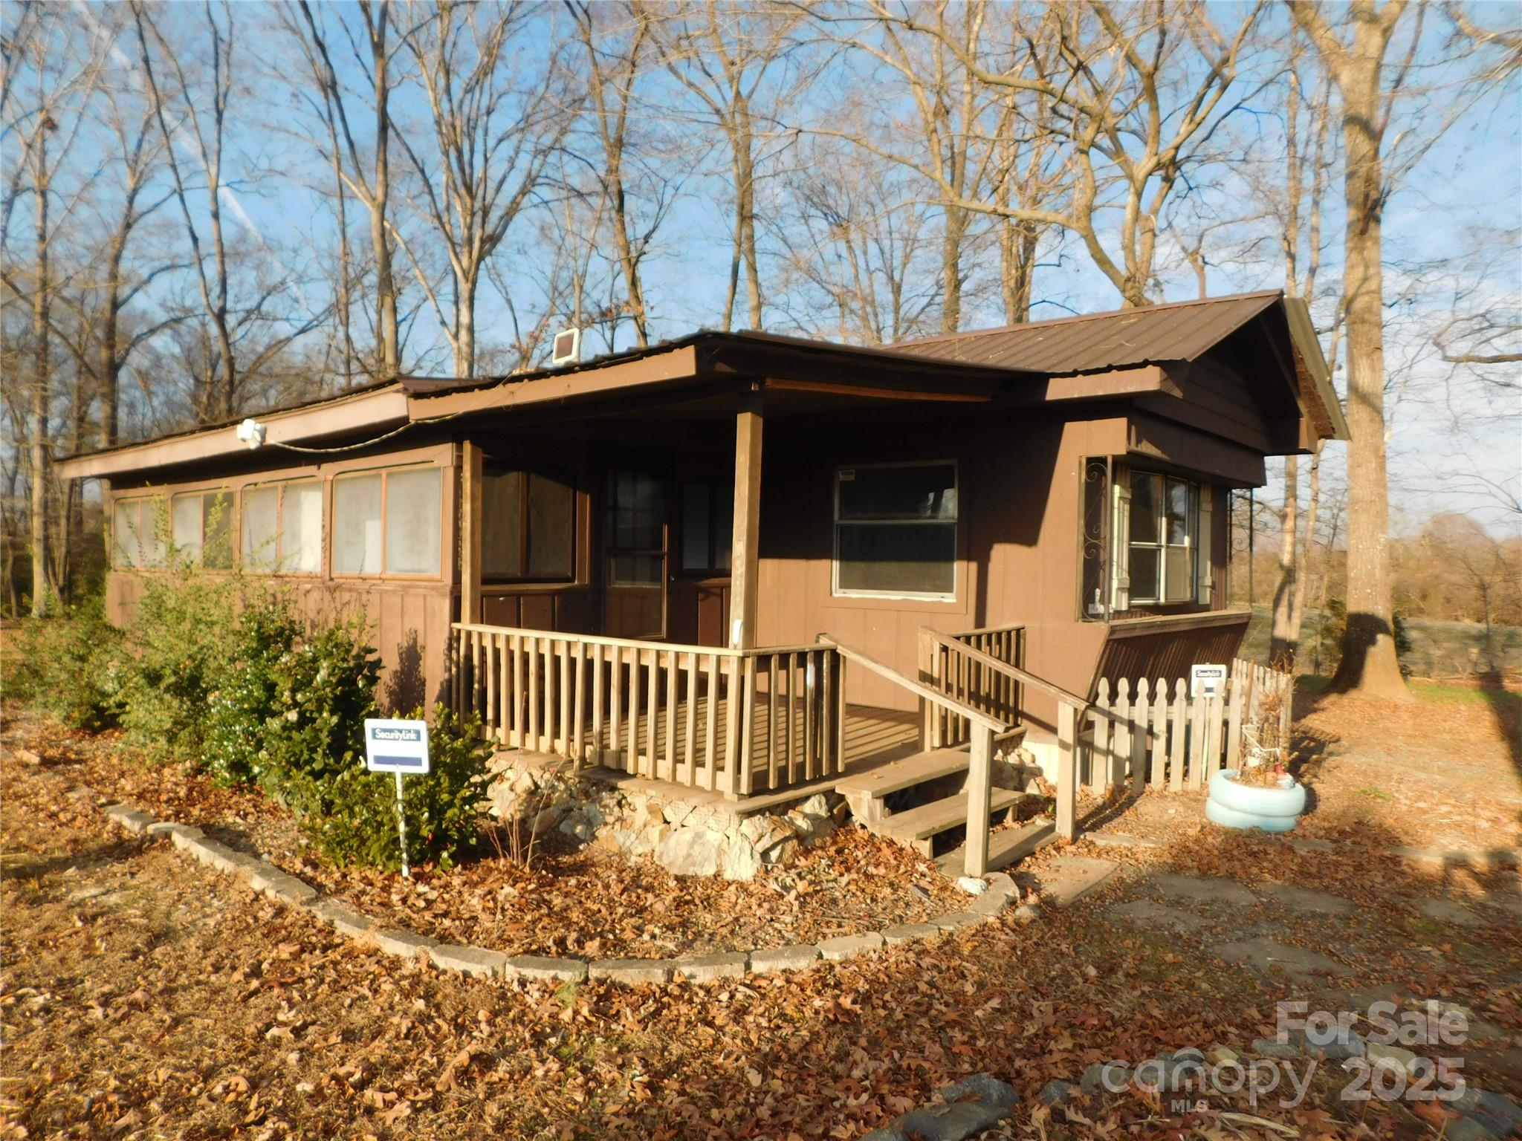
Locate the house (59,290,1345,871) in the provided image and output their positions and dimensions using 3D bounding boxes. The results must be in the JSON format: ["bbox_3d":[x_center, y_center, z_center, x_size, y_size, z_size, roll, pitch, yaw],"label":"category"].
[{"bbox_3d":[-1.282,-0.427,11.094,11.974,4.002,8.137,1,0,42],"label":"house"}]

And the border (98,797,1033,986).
[{"bbox_3d":[-1.576,1.546,4.968,5.690,0.130,1.740,1,0,13],"label":"border"}]

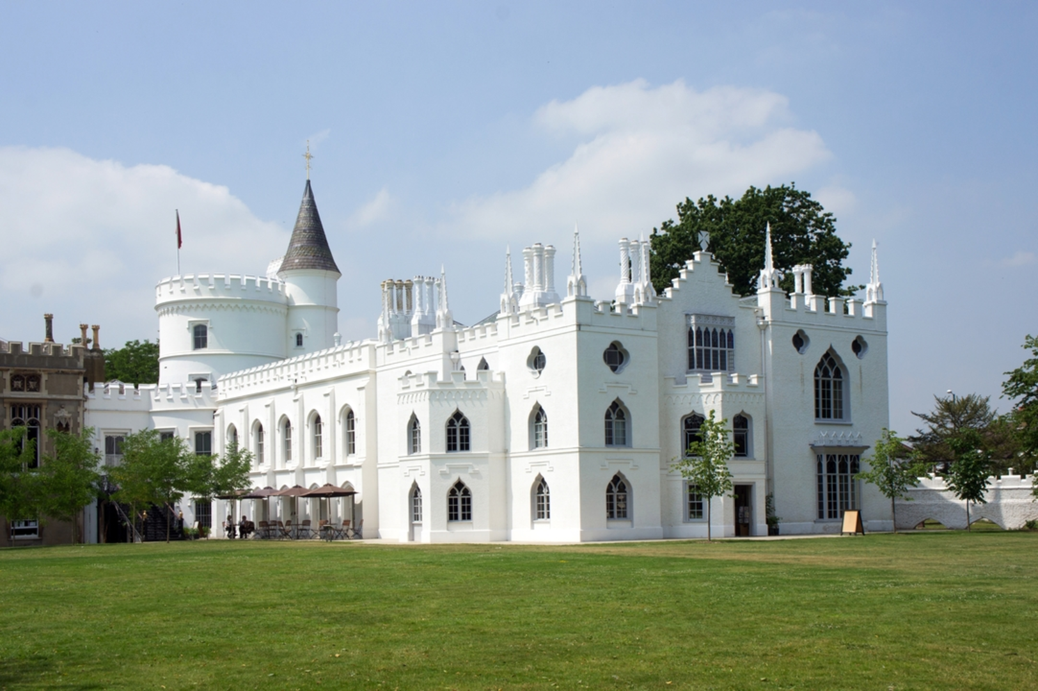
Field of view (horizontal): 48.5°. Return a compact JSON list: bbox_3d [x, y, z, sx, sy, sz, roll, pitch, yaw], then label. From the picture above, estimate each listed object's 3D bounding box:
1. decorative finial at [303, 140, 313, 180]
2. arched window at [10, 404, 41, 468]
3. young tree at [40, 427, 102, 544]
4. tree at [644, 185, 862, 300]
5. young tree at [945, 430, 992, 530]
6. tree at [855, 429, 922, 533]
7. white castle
[{"bbox_3d":[-13.715,-12.072,75.177,0.660,2.750,0.528,4,-9,-35],"label":"decorative finial"},{"bbox_3d":[-27.702,5.150,64.824,1.520,3.773,0.350,4,-9,-35],"label":"arched window"},{"bbox_3d":[-23.891,7.512,61.904,3.165,6.268,3.165,4,-9,-35],"label":"young tree"},{"bbox_3d":[14.569,0.450,70.938,13.000,20.750,13.000,4,-9,-35],"label":"tree"},{"bbox_3d":[18.420,5.567,47.571,1.859,4.205,1.859,4,-9,-35],"label":"young tree"},{"bbox_3d":[14.653,5.391,46.067,2.457,4.136,2.457,4,-9,-35],"label":"tree"},{"bbox_3d":[-5.962,-0.975,63.884,22.900,22.740,46.300,4,-9,-35],"label":"white castle"}]

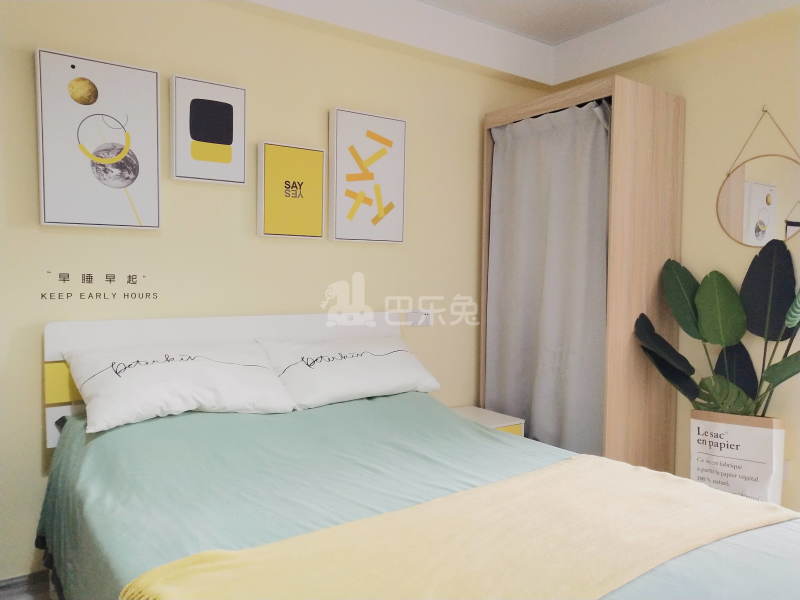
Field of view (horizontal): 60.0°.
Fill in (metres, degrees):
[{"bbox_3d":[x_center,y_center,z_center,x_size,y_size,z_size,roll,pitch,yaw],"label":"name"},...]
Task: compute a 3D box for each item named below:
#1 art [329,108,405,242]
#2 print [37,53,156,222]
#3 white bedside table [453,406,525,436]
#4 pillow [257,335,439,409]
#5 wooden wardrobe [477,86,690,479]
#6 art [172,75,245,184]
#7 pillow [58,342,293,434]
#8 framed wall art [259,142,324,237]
[{"bbox_3d":[-0.147,-0.567,3.252,0.397,0.591,0.040,-1,2,-36],"label":"art"},{"bbox_3d":[-1.098,-0.569,2.549,0.412,0.602,0.040,-1,2,-36],"label":"print"},{"bbox_3d":[0.329,0.785,3.445,0.410,0.406,0.395,-1,2,-36],"label":"white bedside table"},{"bbox_3d":[-0.220,0.275,2.953,0.720,0.160,0.420,-1,31,-36],"label":"pillow"},{"bbox_3d":[0.903,0.002,3.559,0.549,1.980,0.812,-1,2,-36],"label":"wooden wardrobe"},{"bbox_3d":[-0.769,-0.670,2.788,0.301,0.394,0.040,-1,2,-36],"label":"art"},{"bbox_3d":[-0.779,0.287,2.497,0.720,0.160,0.420,-1,31,-36],"label":"pillow"},{"bbox_3d":[-0.468,-0.470,3.018,0.294,0.396,0.040,-1,2,-36],"label":"framed wall art"}]

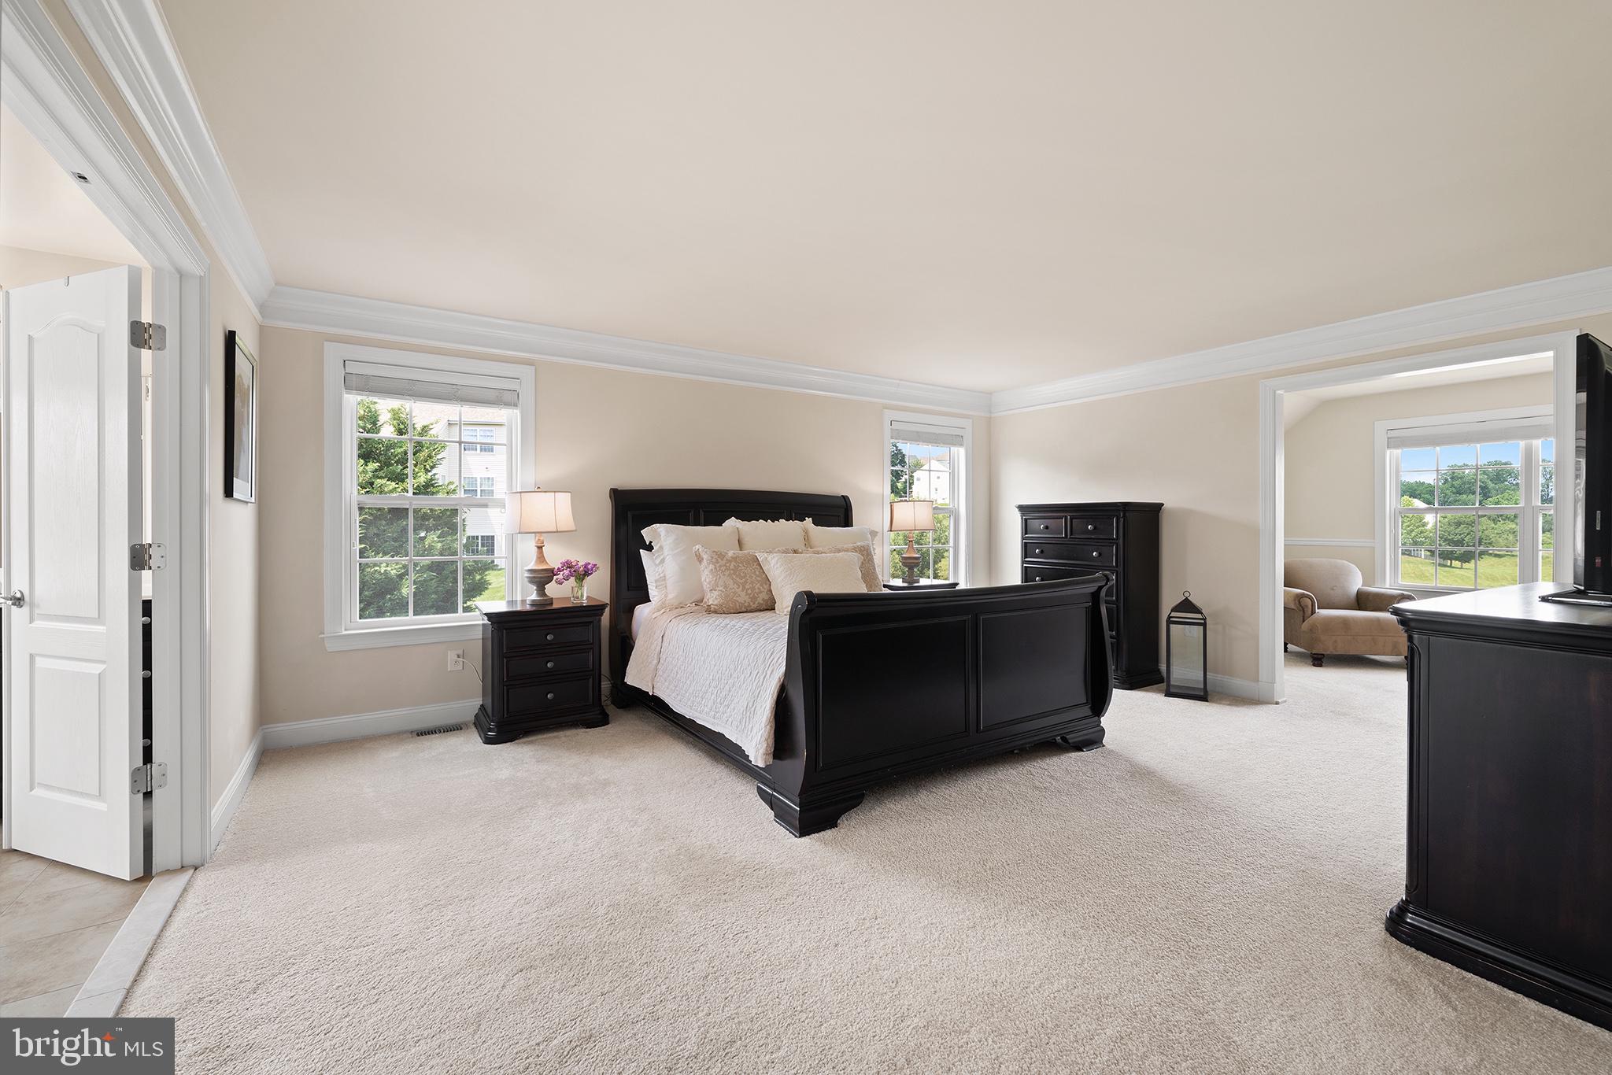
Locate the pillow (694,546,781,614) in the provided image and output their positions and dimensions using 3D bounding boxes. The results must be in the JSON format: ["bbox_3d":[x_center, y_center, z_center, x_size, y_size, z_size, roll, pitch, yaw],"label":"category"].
[{"bbox_3d":[-0.424,0.262,4.059,0.480,0.440,0.160,-1,-19,-30],"label":"pillow"}]

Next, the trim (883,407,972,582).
[{"bbox_3d":[1.128,-0.279,5.698,1.080,1.670,0.080,-1,1,-31],"label":"trim"}]

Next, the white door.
[{"bbox_3d":[-2.576,0.127,2.202,0.710,2.030,0.035,0,1,18],"label":"white door"}]

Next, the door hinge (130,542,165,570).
[{"bbox_3d":[-2.169,0.062,2.068,0.022,0.091,0.078,1,1,41],"label":"door hinge"}]

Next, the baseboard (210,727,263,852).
[{"bbox_3d":[-2.515,1.062,2.779,0.018,0.135,1.263,-1,2,-34],"label":"baseboard"}]

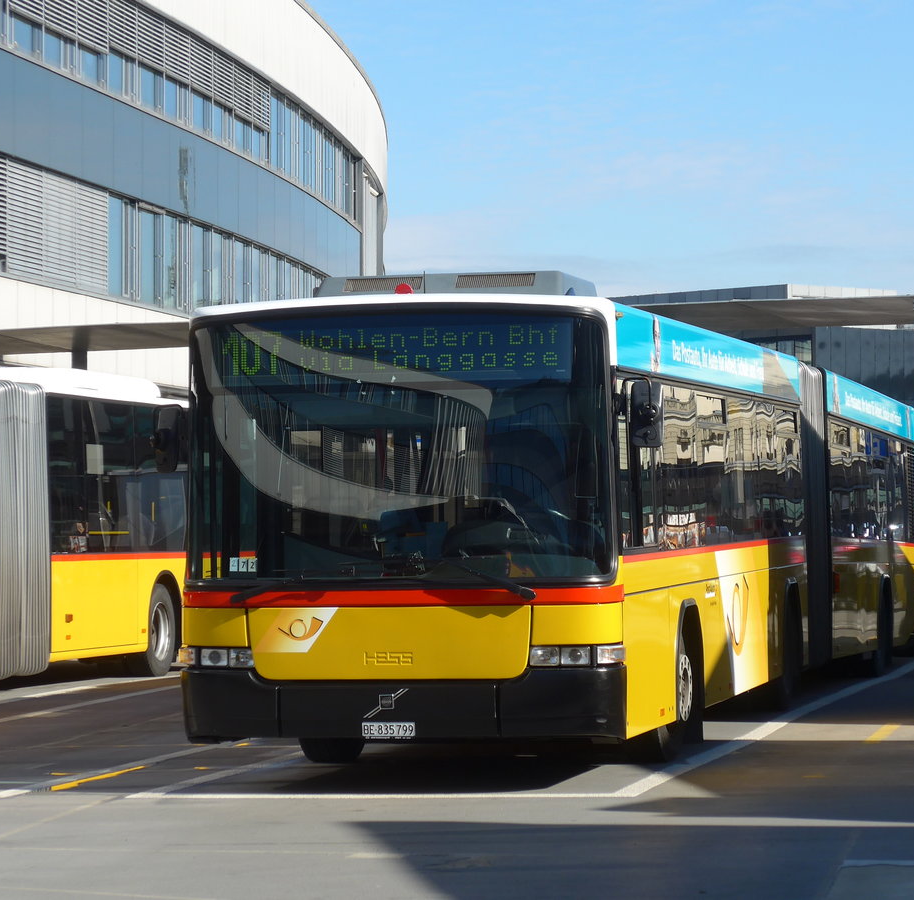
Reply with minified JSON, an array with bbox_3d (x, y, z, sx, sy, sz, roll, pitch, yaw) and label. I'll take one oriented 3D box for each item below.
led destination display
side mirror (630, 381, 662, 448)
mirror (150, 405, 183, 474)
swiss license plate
[{"bbox_3d":[-0.350,-0.556,19.970,2.040,0.340,0.100,-1,-1,12],"label":"led destination display"},{"bbox_3d":[1.046,-0.195,19.630,0.190,0.370,0.100,-1,-1,-5],"label":"side mirror"},{"bbox_3d":[-1.635,-0.057,20.200,0.100,0.370,0.190,0,-1,-44],"label":"mirror"},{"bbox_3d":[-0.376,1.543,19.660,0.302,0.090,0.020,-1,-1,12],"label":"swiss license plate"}]

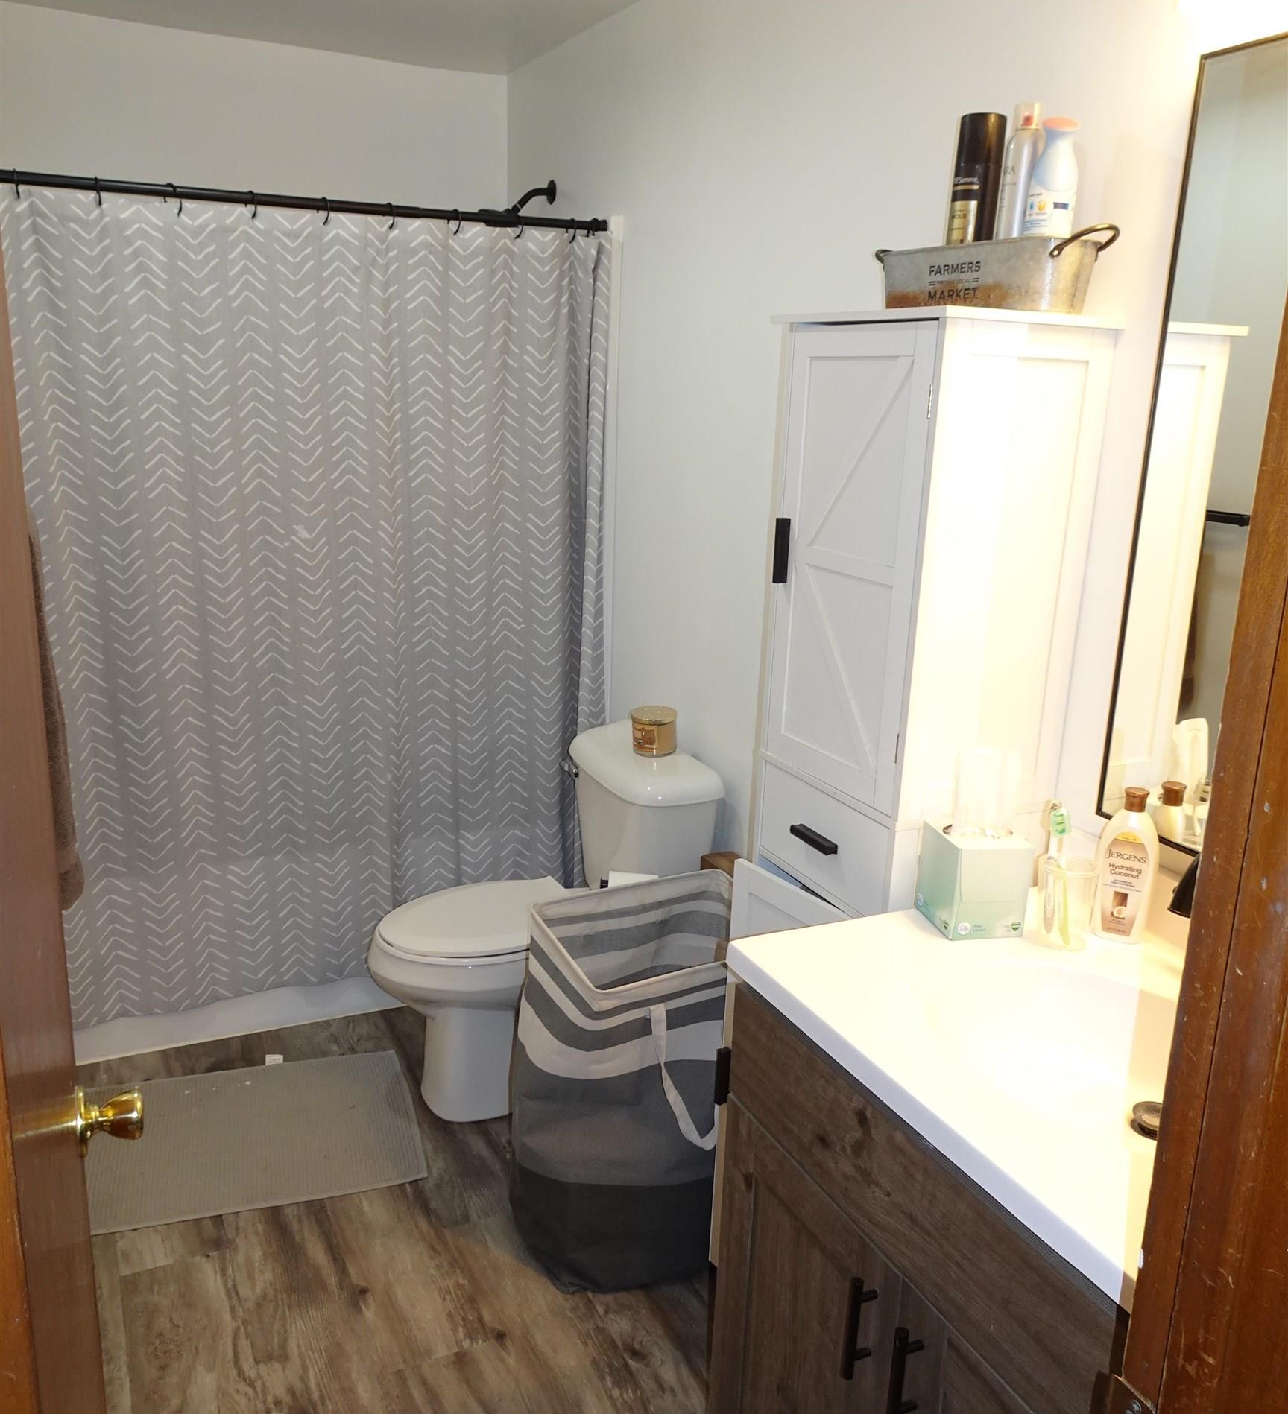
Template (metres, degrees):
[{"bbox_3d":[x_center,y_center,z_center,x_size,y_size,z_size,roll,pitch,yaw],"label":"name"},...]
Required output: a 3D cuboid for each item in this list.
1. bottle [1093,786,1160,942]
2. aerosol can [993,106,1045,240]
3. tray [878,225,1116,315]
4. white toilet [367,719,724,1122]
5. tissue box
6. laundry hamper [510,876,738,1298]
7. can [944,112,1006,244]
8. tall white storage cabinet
[{"bbox_3d":[0.635,0.202,1.560,0.078,0.212,0.050,8,17,20],"label":"bottle"},{"bbox_3d":[0.498,-0.663,1.600,0.052,0.262,0.052,2,16,0],"label":"aerosol can"},{"bbox_3d":[0.475,-0.599,1.659,0.140,0.104,0.390,-6,17,-26],"label":"tray"},{"bbox_3d":[-0.261,0.501,2.744,0.735,0.775,0.480,-6,17,-26],"label":"white toilet"},{"bbox_3d":[0.440,0.230,1.593,0.097,0.128,0.096,-3,16,-18],"label":"tissue box"},{"bbox_3d":[0.015,0.709,2.279,0.440,0.640,0.350,-6,17,-26],"label":"laundry hamper"},{"bbox_3d":[0.458,-0.678,1.656,0.063,0.260,0.063,2,16,0],"label":"can"},{"bbox_3d":[0.388,0.271,1.908,0.300,1.706,0.395,-6,17,-26],"label":"tall white storage cabinet"}]

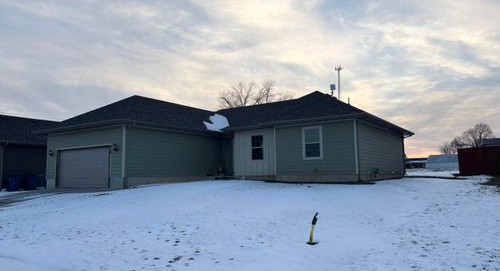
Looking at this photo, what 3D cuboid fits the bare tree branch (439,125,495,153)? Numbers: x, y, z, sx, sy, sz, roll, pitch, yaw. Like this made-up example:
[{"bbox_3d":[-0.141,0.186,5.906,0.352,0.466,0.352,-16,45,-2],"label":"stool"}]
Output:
[{"bbox_3d":[47.328,3.030,82.460,14.000,11.743,12.000,-5,-7,30],"label":"bare tree branch"}]

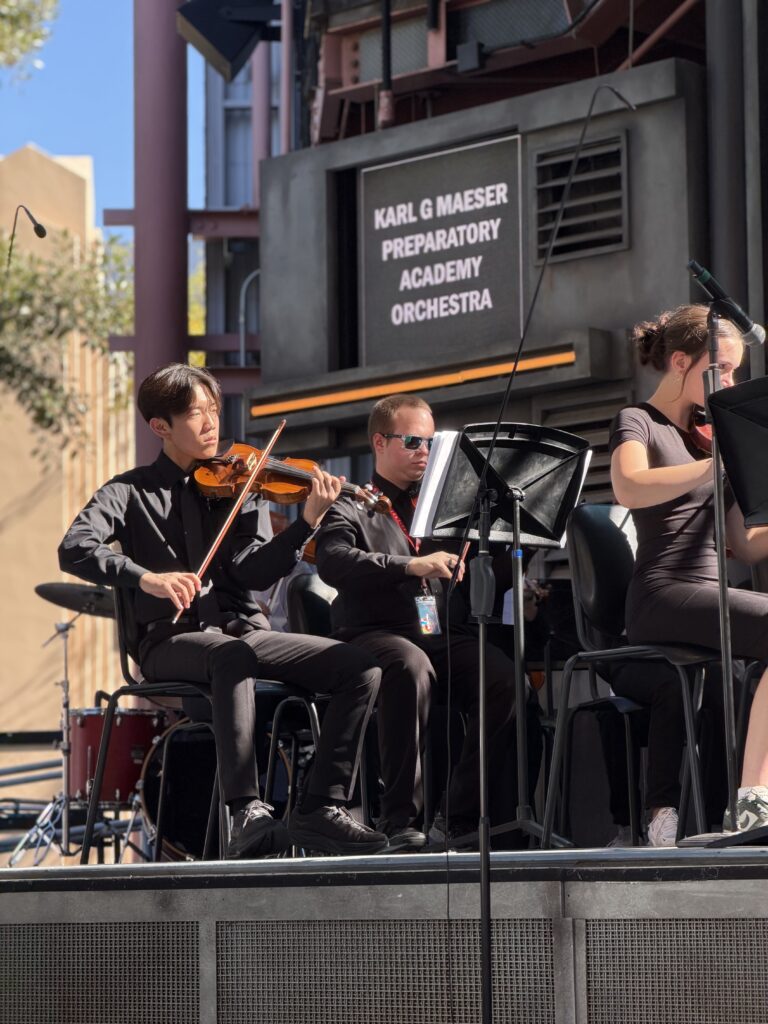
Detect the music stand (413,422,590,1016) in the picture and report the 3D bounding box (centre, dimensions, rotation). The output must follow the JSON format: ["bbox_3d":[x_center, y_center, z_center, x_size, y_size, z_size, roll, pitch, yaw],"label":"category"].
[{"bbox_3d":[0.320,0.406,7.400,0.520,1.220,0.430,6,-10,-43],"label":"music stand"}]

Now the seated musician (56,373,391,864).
[{"bbox_3d":[-0.370,0.239,7.500,0.640,1.290,0.880,4,-9,-31],"label":"seated musician"}]

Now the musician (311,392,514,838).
[{"bbox_3d":[0.068,0.303,8.164,0.720,1.310,0.600,-7,-10,41],"label":"musician"}]

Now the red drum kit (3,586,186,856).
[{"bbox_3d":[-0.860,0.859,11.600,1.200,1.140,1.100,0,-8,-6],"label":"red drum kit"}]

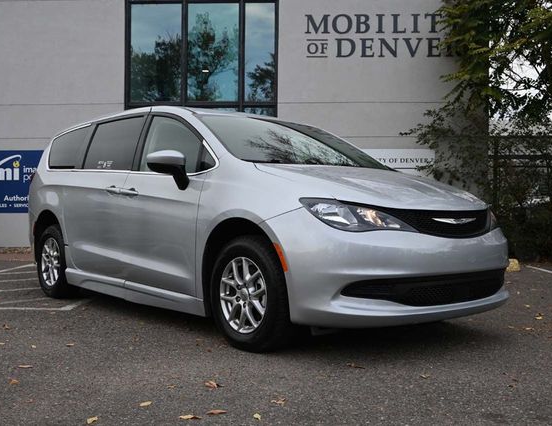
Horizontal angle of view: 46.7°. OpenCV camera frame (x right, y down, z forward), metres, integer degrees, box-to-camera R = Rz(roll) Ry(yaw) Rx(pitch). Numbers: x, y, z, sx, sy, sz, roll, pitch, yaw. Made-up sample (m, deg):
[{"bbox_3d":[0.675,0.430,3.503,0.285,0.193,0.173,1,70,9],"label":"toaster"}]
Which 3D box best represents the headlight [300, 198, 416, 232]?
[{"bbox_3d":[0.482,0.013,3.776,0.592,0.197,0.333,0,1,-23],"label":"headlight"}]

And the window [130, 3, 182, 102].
[{"bbox_3d":[-2.463,-3.307,13.200,1.067,2.033,0.060,0,0,1],"label":"window"}]

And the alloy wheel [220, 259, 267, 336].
[{"bbox_3d":[-0.142,0.526,4.127,0.190,0.472,0.472,0,1,-41],"label":"alloy wheel"}]

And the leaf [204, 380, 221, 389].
[{"bbox_3d":[-0.325,0.881,3.262,0.075,0.020,0.070,0,1,0],"label":"leaf"}]

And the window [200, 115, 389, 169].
[{"bbox_3d":[0.227,-0.529,5.022,1.500,0.165,1.216,0,27,-41],"label":"window"}]

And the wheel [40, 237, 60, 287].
[{"bbox_3d":[-2.175,0.497,6.452,0.190,0.472,0.472,0,1,-41],"label":"wheel"}]

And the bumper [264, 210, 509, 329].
[{"bbox_3d":[0.909,0.316,4.246,2.000,0.735,0.760,0,1,-41],"label":"bumper"}]

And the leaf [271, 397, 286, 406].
[{"bbox_3d":[0.012,0.885,2.986,0.075,0.020,0.075,0,1,0],"label":"leaf"}]

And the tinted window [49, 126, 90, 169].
[{"bbox_3d":[-2.050,-0.616,6.330,0.060,0.433,0.952,19,-12,-36],"label":"tinted window"}]

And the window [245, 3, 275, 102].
[{"bbox_3d":[-0.327,-3.316,13.200,0.617,2.049,0.060,0,0,1],"label":"window"}]

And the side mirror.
[{"bbox_3d":[-0.772,-0.308,4.589,0.235,0.285,0.260,0,1,-41],"label":"side mirror"}]

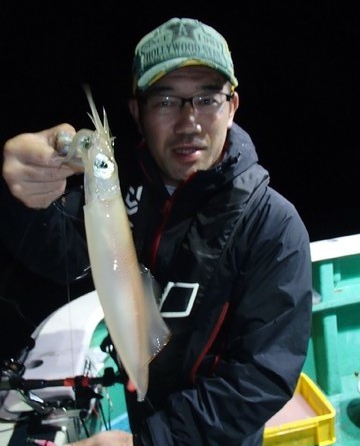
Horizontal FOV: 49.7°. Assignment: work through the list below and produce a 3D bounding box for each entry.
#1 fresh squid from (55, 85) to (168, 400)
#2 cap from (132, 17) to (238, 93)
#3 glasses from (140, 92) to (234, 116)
[{"bbox_3d":[-0.081,0.042,0.511,0.100,0.427,0.080,-10,10,-7],"label":"fresh squid"},{"bbox_3d":[0.008,-0.297,0.650,0.178,0.132,0.260,-4,16,-3],"label":"cap"},{"bbox_3d":[0.003,-0.201,0.655,0.141,0.042,0.140,-4,16,-6],"label":"glasses"}]

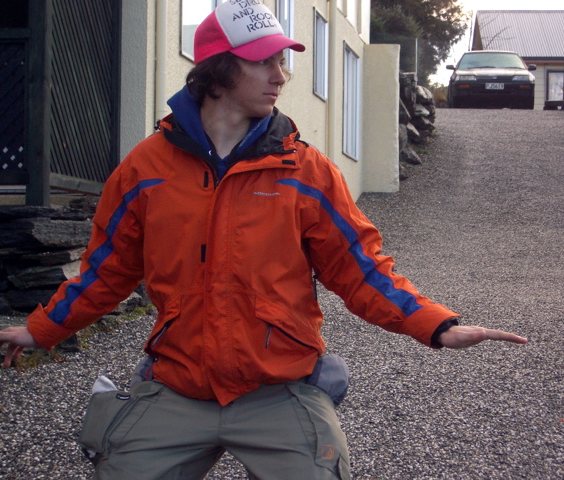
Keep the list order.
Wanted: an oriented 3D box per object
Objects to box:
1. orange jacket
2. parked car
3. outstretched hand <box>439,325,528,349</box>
[{"bbox_3d":[-0.095,0.036,3.520,0.940,0.640,0.380,0,-1,10],"label":"orange jacket"},{"bbox_3d":[4.370,-3.290,34.200,1.720,1.370,4.200,0,-1,5],"label":"parked car"},{"bbox_3d":[0.418,0.200,3.360,0.185,0.050,0.090,3,0,12],"label":"outstretched hand"}]

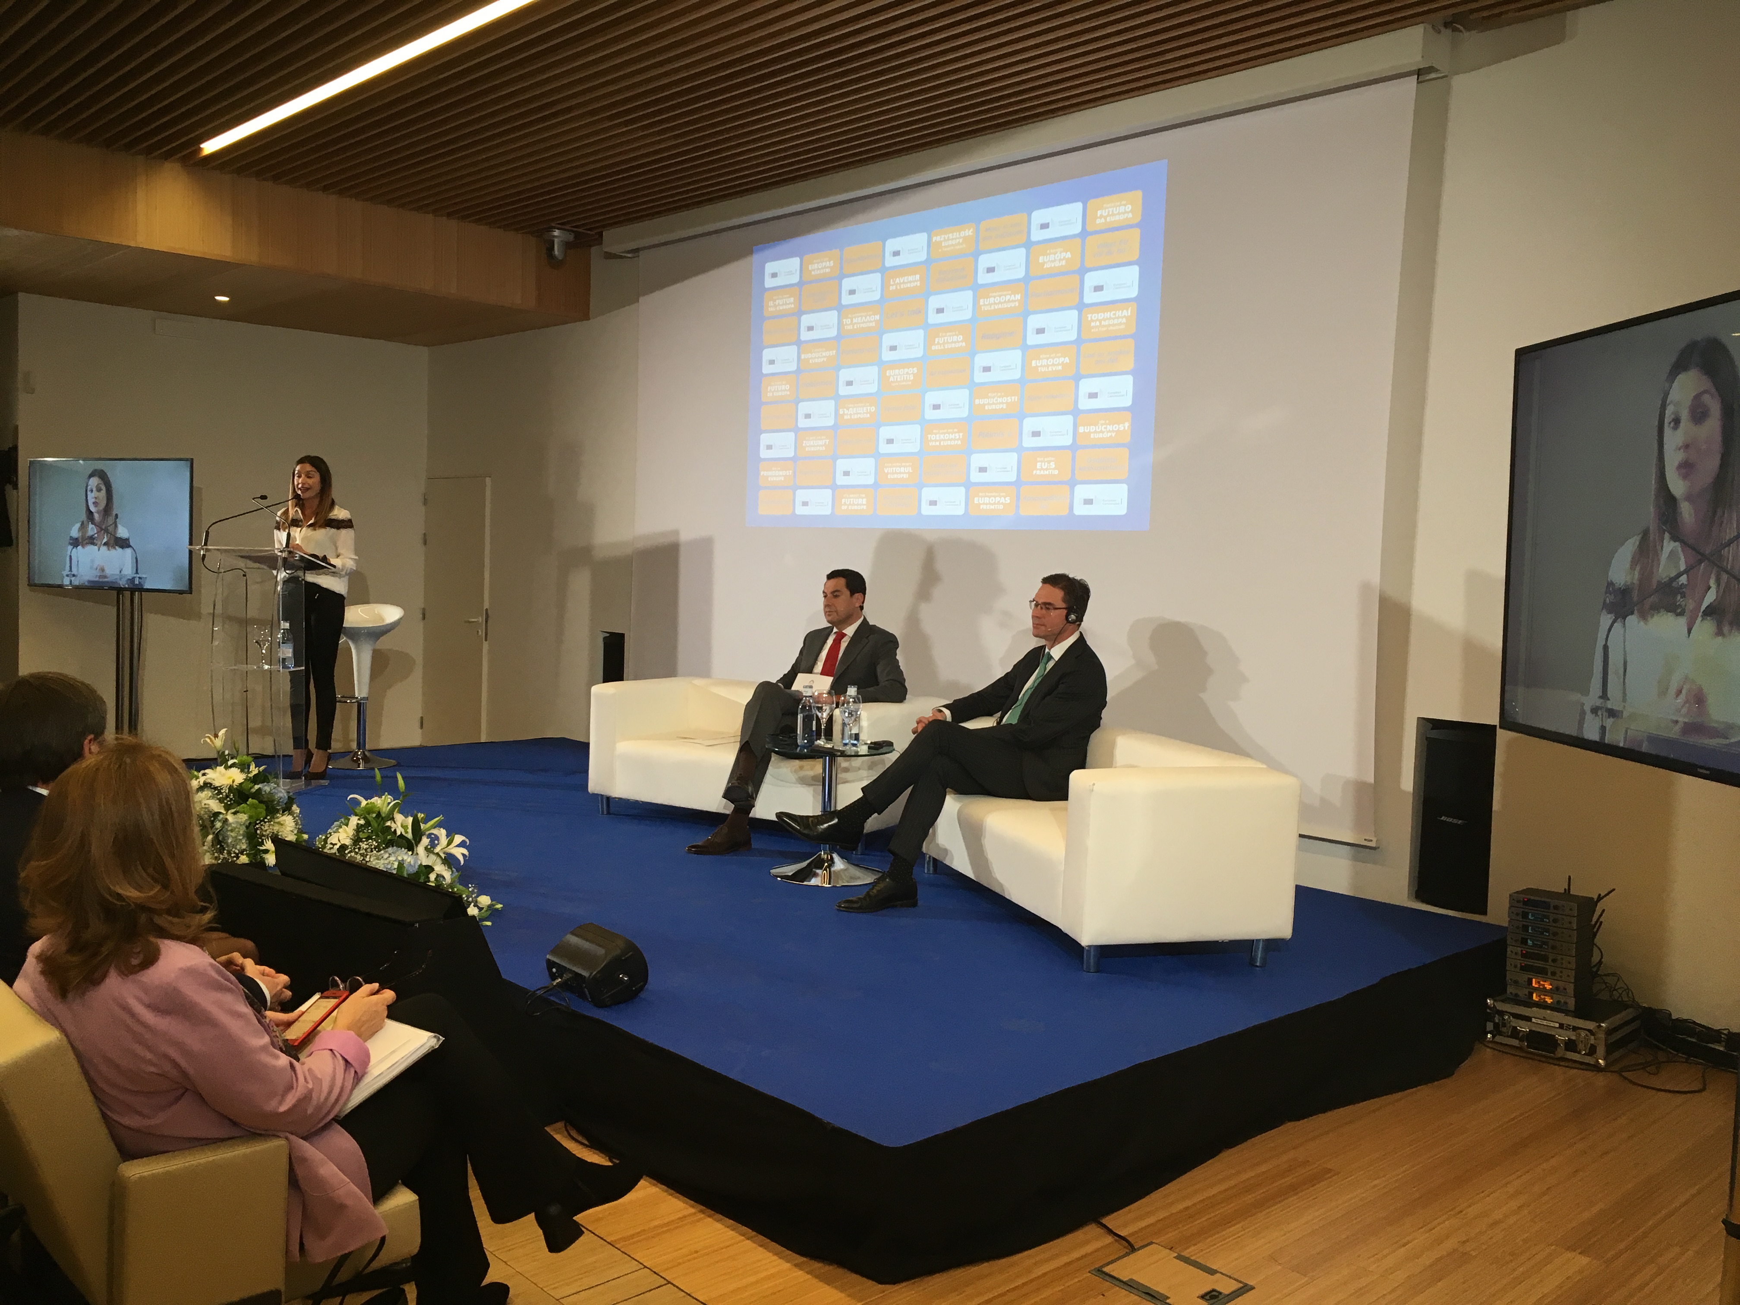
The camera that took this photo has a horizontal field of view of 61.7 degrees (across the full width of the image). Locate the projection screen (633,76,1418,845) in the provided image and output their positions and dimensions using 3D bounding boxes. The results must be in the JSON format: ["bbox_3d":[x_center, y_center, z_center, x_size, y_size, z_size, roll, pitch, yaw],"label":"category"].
[{"bbox_3d":[0.247,-0.838,7.139,0.050,2.808,4.900,-2,5,-44],"label":"projection screen"}]

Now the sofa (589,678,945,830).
[{"bbox_3d":[-0.486,0.489,6.788,1.497,0.606,0.712,4,4,30],"label":"sofa"}]

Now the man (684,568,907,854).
[{"bbox_3d":[-0.296,0.232,6.377,0.520,1.178,1.004,5,5,38],"label":"man"}]

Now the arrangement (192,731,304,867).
[{"bbox_3d":[-2.449,0.551,5.702,0.440,0.510,0.520,-2,5,-44],"label":"arrangement"}]

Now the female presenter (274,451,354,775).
[{"bbox_3d":[-2.926,-0.183,7.667,0.440,1.676,0.350,4,4,34],"label":"female presenter"}]

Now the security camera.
[{"bbox_3d":[-1.887,-2.460,8.848,0.190,0.210,0.200,5,5,38],"label":"security camera"}]

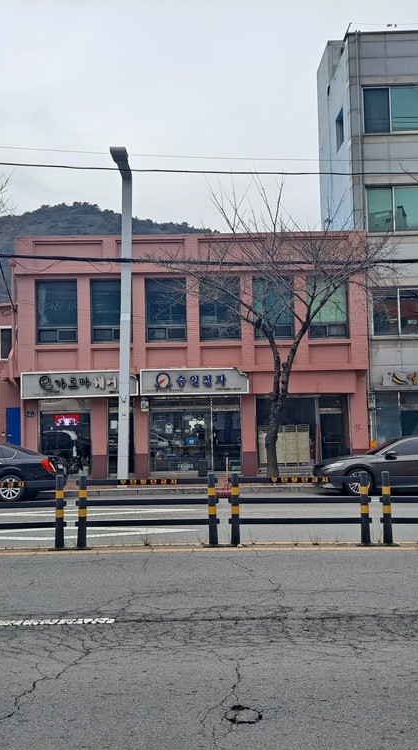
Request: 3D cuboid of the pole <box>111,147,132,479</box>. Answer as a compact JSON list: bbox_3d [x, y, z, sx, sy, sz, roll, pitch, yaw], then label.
[{"bbox_3d":[-2.243,-1.326,17.692,0.400,8.467,2.000,-1,-5,0],"label":"pole"}]

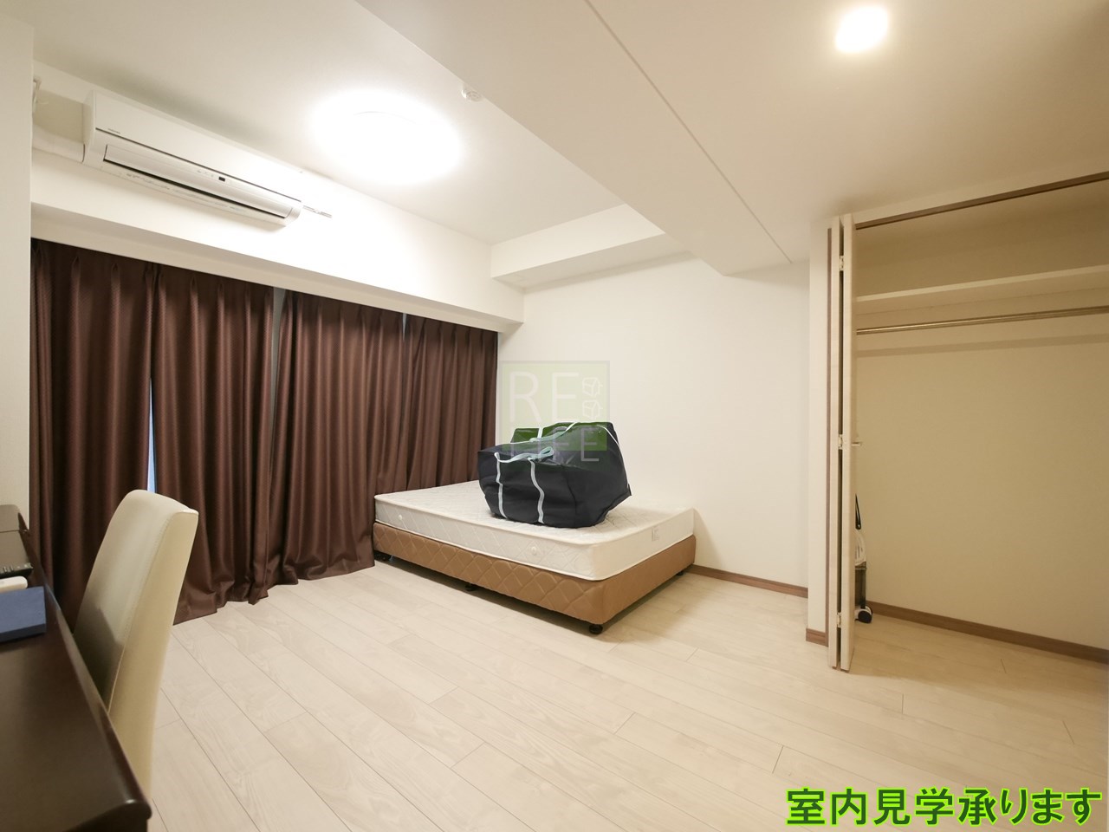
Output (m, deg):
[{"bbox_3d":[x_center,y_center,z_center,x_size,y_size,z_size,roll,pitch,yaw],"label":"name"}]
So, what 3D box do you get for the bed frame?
[{"bbox_3d":[-0.195,0.926,3.182,1.986,0.272,1.193,0,0,38],"label":"bed frame"}]

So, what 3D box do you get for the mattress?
[{"bbox_3d":[-0.193,0.697,3.181,1.978,0.202,1.182,0,0,38],"label":"mattress"}]

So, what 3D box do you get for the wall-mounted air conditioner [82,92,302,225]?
[{"bbox_3d":[-1.635,-1.169,2.105,0.224,0.253,0.782,0,0,38],"label":"wall-mounted air conditioner"}]

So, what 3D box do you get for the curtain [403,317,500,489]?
[{"bbox_3d":[-0.866,0.134,3.806,0.122,1.818,1.012,0,0,38],"label":"curtain"}]

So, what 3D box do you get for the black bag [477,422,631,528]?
[{"bbox_3d":[-0.008,0.332,2.898,0.770,0.569,0.627,0,0,38],"label":"black bag"}]

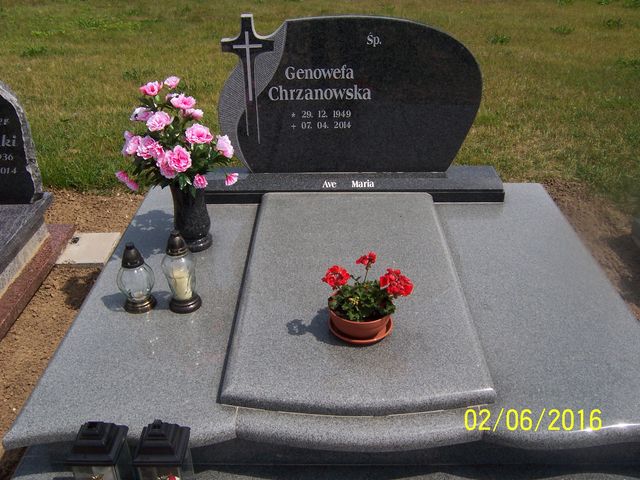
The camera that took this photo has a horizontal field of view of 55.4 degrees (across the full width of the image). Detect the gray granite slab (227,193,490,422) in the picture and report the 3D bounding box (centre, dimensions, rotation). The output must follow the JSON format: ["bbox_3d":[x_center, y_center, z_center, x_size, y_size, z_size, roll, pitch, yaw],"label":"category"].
[{"bbox_3d":[0.102,0.126,2.075,0.737,0.060,1.194,0,31,1],"label":"gray granite slab"}]

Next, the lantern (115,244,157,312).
[{"bbox_3d":[-0.588,0.109,1.940,0.125,0.232,0.125,0,31,1],"label":"lantern"}]

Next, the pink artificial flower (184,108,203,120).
[{"bbox_3d":[-0.432,-0.428,2.082,0.060,0.050,0.050,-23,20,-33],"label":"pink artificial flower"}]

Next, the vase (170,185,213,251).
[{"bbox_3d":[-0.449,-0.102,2.102,0.135,0.260,0.135,0,30,0],"label":"vase"}]

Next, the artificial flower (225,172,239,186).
[{"bbox_3d":[-0.293,-0.200,2.020,0.040,0.050,0.050,36,43,18],"label":"artificial flower"}]

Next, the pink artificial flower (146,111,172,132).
[{"bbox_3d":[-0.522,-0.385,1.983,0.088,0.075,0.055,7,4,12],"label":"pink artificial flower"}]

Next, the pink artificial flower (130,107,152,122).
[{"bbox_3d":[-0.574,-0.403,1.961,0.055,0.060,0.070,13,24,-24],"label":"pink artificial flower"}]

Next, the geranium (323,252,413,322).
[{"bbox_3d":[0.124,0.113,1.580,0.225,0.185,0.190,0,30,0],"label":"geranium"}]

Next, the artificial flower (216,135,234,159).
[{"bbox_3d":[-0.328,-0.324,2.115,0.055,0.080,0.080,-5,24,36],"label":"artificial flower"}]

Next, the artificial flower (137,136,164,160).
[{"bbox_3d":[-0.525,-0.284,1.892,0.085,0.075,0.060,10,8,17],"label":"artificial flower"}]

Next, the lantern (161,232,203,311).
[{"bbox_3d":[-0.408,0.083,1.791,0.100,0.253,0.100,0,30,0],"label":"lantern"}]

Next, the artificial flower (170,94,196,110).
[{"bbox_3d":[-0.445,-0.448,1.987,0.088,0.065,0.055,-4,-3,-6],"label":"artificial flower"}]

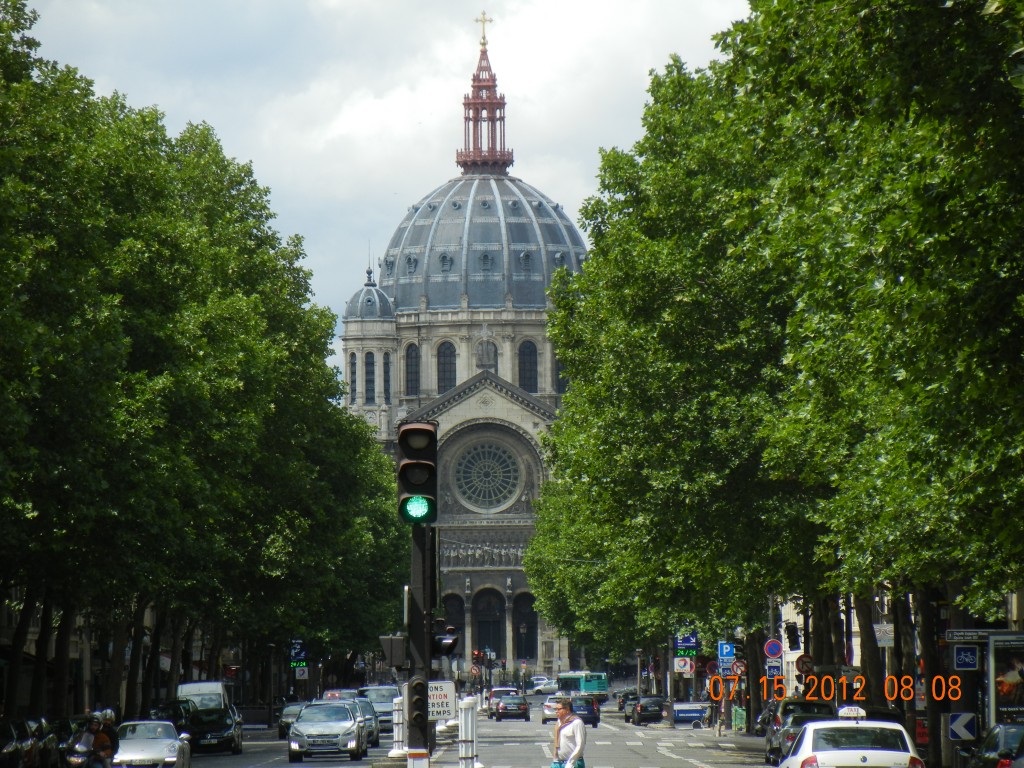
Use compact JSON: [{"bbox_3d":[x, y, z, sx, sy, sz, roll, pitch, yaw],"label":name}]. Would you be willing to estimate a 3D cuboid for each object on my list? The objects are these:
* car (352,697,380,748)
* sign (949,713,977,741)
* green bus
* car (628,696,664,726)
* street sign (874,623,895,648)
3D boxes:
[{"bbox_3d":[-5.125,10.834,217.000,1.800,1.580,4.400,0,-3,0],"label":"car"},{"bbox_3d":[8.721,6.623,131.000,0.510,0.520,0.050,-1,-3,2],"label":"sign"},{"bbox_3d":[6.723,28.625,637.000,2.500,3.100,11.800,1,-3,-12],"label":"green bus"},{"bbox_3d":[6.706,15.777,328.000,1.780,1.500,4.300,0,-3,0],"label":"car"},{"bbox_3d":[12.887,8.742,235.000,0.740,0.820,0.080,-1,-3,2],"label":"street sign"}]

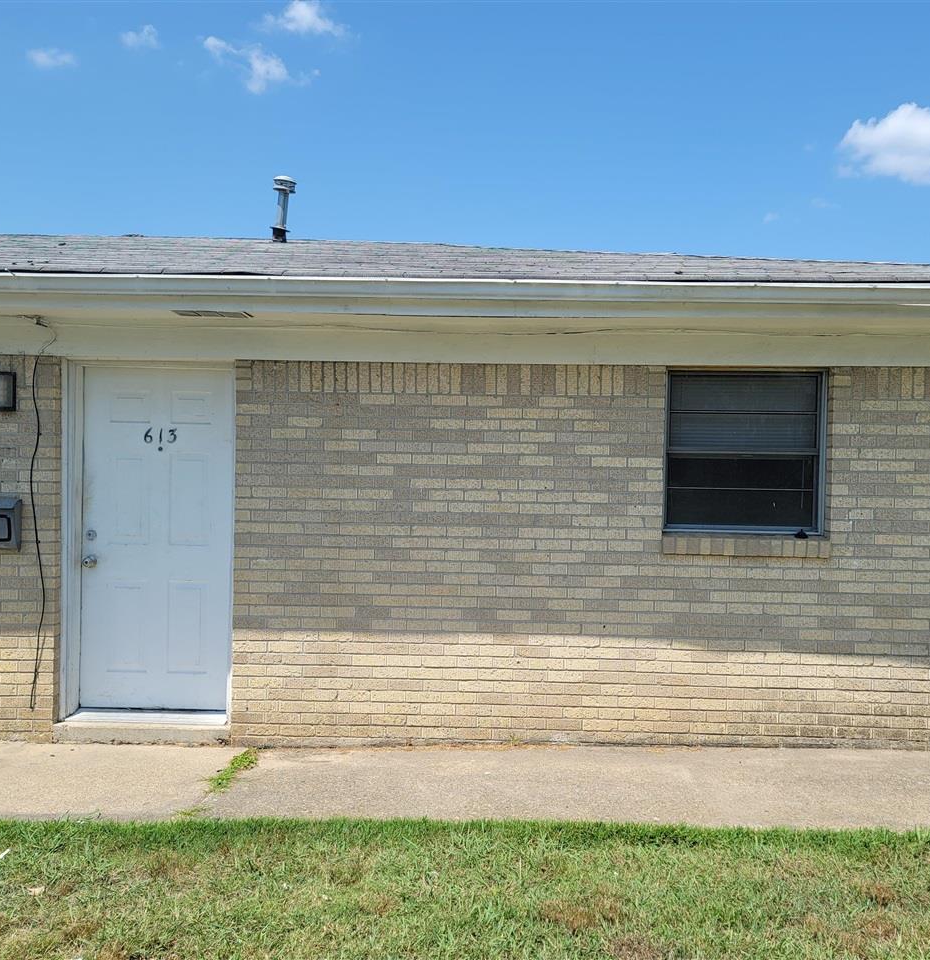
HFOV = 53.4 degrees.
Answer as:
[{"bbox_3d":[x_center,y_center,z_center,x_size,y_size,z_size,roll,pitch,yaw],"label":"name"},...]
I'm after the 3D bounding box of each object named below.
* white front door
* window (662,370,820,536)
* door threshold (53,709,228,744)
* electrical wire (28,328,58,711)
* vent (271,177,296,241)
[{"bbox_3d":[-1.839,0.347,5.530,0.915,2.040,0.050,1,1,1],"label":"white front door"},{"bbox_3d":[1.605,-0.161,5.315,0.920,0.940,0.080,1,1,1],"label":"window"},{"bbox_3d":[-1.858,1.440,5.430,1.020,0.140,0.220,1,1,1],"label":"door threshold"},{"bbox_3d":[-2.418,0.226,5.290,0.165,2.190,0.040,1,1,1],"label":"electrical wire"},{"bbox_3d":[-1.927,-2.878,9.800,0.235,0.680,0.235,4,1,1],"label":"vent"}]

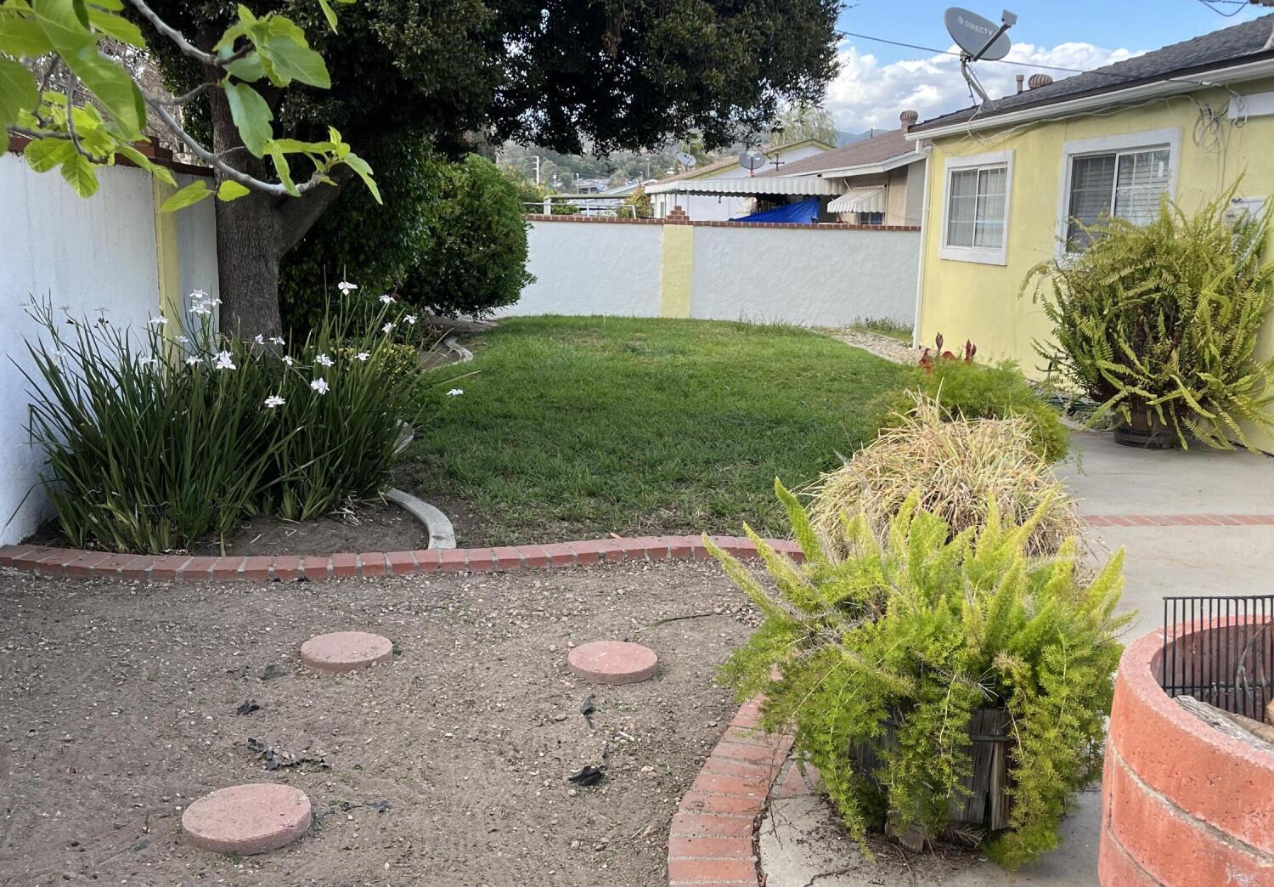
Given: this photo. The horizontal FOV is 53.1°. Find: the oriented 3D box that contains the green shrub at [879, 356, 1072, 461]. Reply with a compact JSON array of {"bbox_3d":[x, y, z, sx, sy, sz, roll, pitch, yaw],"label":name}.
[{"bbox_3d":[1.700,-0.020,6.500,0.920,0.720,0.900,1,10,-5],"label":"green shrub"}]

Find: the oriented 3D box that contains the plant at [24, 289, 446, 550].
[{"bbox_3d":[-1.860,-0.205,5.950,1.750,1.000,1.400,1,10,-5],"label":"plant"}]

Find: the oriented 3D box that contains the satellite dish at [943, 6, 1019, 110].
[{"bbox_3d":[3.401,-3.807,12.600,0.720,1.030,0.680,-6,13,-35],"label":"satellite dish"}]

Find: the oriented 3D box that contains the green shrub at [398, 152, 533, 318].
[{"bbox_3d":[-2.101,-2.507,15.600,1.650,2.000,1.600,1,10,-5],"label":"green shrub"}]

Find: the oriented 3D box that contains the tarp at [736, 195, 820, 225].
[{"bbox_3d":[2.524,-4.127,23.000,1.500,0.750,1.200,1,10,-5],"label":"tarp"}]

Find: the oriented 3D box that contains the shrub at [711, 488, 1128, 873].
[{"bbox_3d":[0.729,0.517,3.300,1.000,0.770,0.920,1,10,-5],"label":"shrub"}]

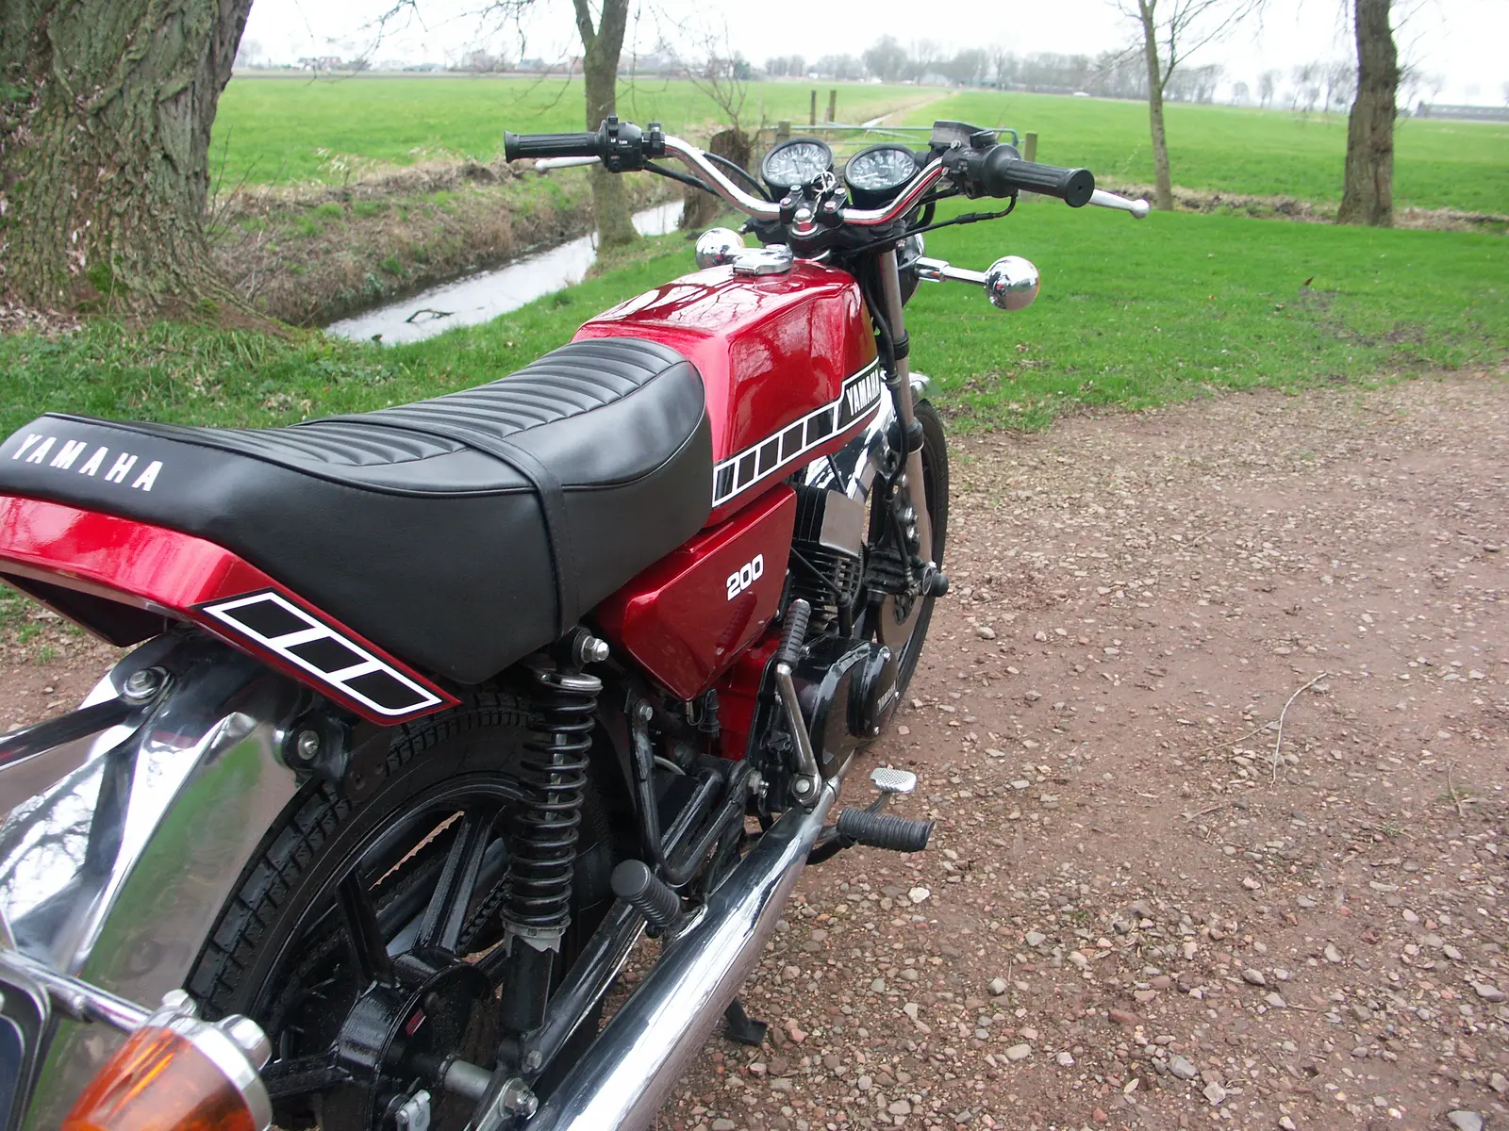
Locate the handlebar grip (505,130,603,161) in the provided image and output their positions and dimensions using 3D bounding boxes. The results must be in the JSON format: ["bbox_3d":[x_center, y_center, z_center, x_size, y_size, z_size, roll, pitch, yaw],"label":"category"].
[{"bbox_3d":[-0.253,-0.524,1.529,0.121,0.036,0.036,-2,22,1],"label":"handlebar grip"}]

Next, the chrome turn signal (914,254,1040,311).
[{"bbox_3d":[0.297,-0.382,1.628,0.170,0.073,0.080,11,24,25],"label":"chrome turn signal"}]

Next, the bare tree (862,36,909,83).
[{"bbox_3d":[32.306,-124.300,300.000,11.590,10.761,10.500,2,22,0],"label":"bare tree"}]

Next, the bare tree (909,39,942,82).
[{"bbox_3d":[42.158,-124.010,300.000,8.113,10.223,8.500,2,22,0],"label":"bare tree"}]

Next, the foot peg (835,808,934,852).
[{"bbox_3d":[0.143,0.294,1.355,0.102,0.035,0.036,10,23,22],"label":"foot peg"}]

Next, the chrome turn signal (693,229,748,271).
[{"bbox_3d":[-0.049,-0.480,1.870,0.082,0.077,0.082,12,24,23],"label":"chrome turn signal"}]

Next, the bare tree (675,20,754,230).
[{"bbox_3d":[-0.291,-3.251,9.000,0.580,1.429,0.600,2,22,0],"label":"bare tree"}]

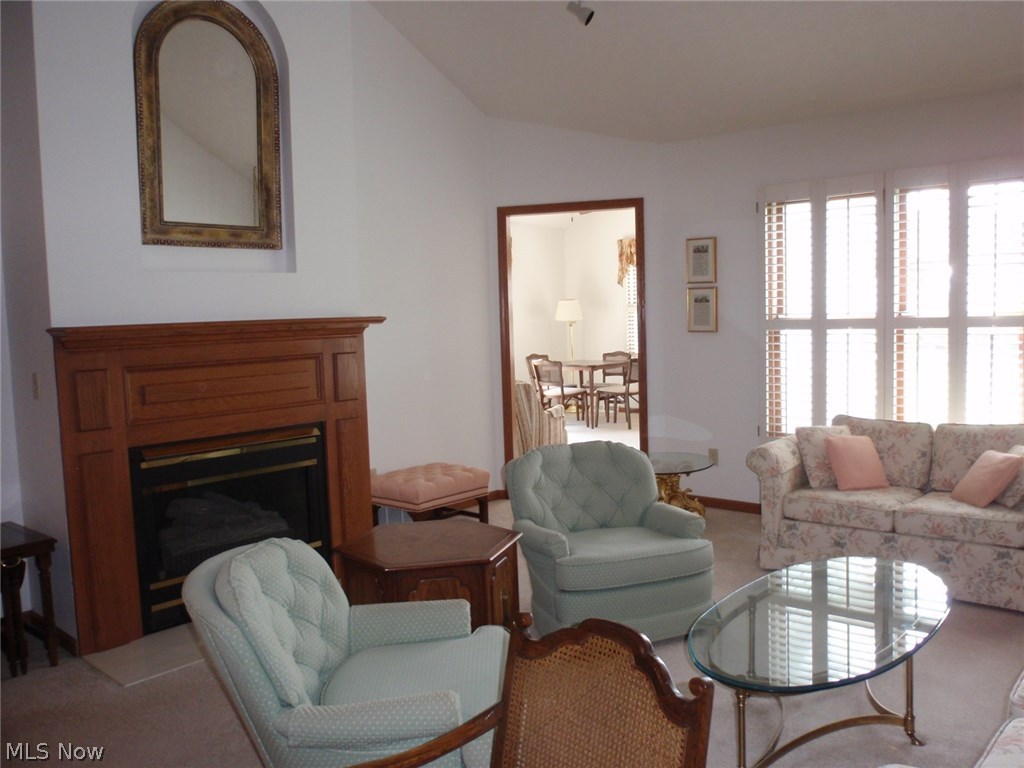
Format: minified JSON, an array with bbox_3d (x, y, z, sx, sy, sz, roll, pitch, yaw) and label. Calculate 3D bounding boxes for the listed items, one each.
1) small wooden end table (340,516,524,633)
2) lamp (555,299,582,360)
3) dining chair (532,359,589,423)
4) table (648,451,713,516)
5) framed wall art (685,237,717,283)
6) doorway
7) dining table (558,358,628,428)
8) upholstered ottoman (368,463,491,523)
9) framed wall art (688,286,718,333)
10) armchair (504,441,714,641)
[{"bbox_3d":[-0.317,0.866,3.298,0.651,0.493,0.750,0,5,19],"label":"small wooden end table"},{"bbox_3d":[0.802,-0.386,11.335,0.375,1.532,0.375,3,7,42],"label":"lamp"},{"bbox_3d":[0.572,0.115,9.707,0.454,0.829,0.533,3,7,43],"label":"dining chair"},{"bbox_3d":[0.879,0.700,5.046,0.691,0.444,0.691,3,7,42],"label":"table"},{"bbox_3d":[1.273,-0.824,5.556,0.225,0.302,0.025,3,7,42],"label":"framed wall art"},{"bbox_3d":[0.448,-0.213,5.961,1.042,2.134,0.128,-1,5,13],"label":"doorway"},{"bbox_3d":[0.908,0.113,10.198,0.829,0.725,0.829,3,7,42],"label":"dining table"},{"bbox_3d":[-0.487,0.742,4.982,0.444,0.464,0.563,3,7,42],"label":"upholstered ottoman"},{"bbox_3d":[1.286,-0.496,5.584,0.224,0.302,0.025,3,7,42],"label":"framed wall art"},{"bbox_3d":[0.400,0.665,3.734,0.750,0.770,0.790,-4,5,-18],"label":"armchair"}]

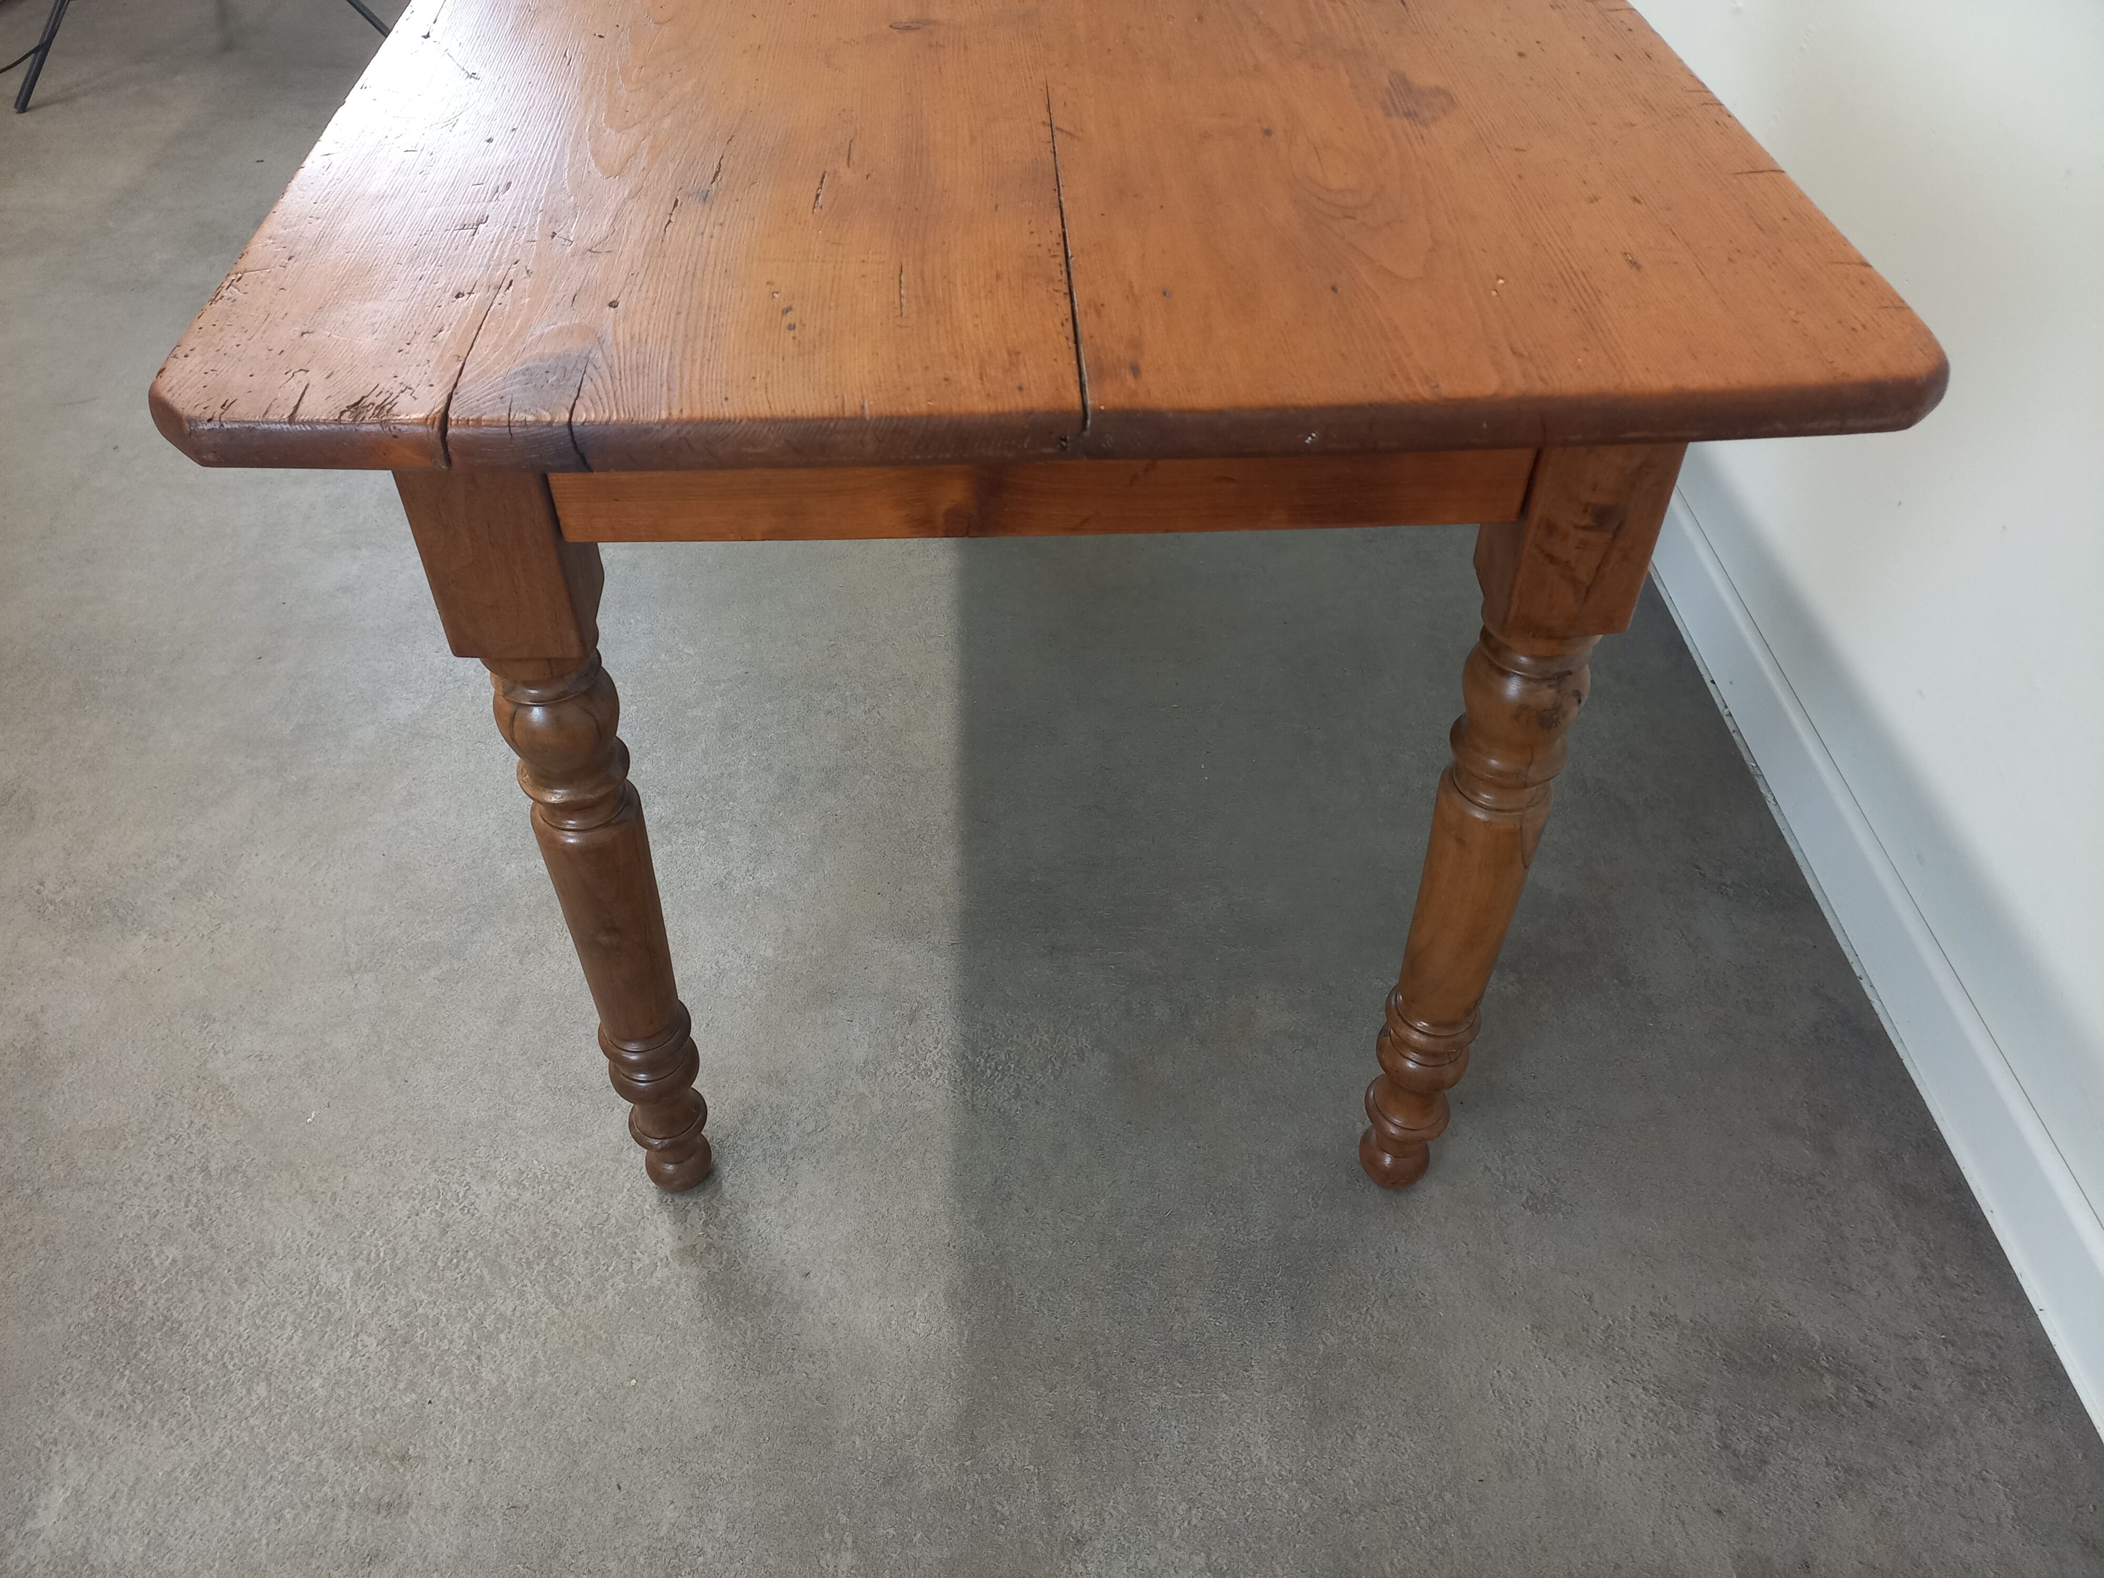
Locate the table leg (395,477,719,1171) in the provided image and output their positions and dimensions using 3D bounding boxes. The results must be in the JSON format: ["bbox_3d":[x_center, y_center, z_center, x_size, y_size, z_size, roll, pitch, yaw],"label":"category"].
[{"bbox_3d":[-0.293,0.048,0.990,0.071,0.735,0.071,-1,43,-1],"label":"table leg"}]

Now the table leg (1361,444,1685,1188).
[{"bbox_3d":[0.280,0.040,1.003,0.071,0.735,0.071,-1,43,-1],"label":"table leg"}]

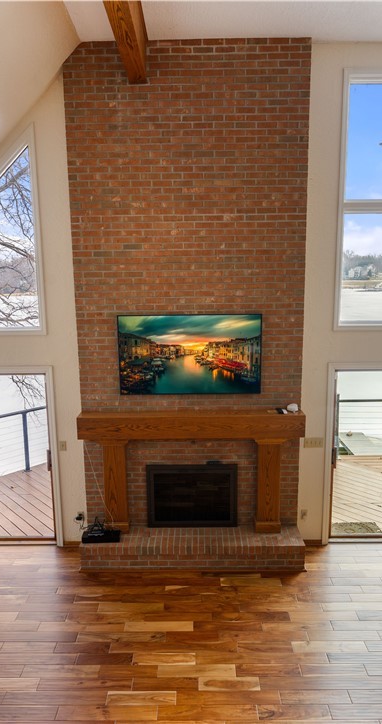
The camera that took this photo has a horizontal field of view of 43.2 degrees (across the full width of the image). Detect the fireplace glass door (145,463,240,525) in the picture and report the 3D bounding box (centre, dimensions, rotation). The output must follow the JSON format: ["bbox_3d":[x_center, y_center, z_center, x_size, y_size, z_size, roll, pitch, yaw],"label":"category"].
[{"bbox_3d":[0.021,1.451,5.269,0.974,0.733,0.060,-1,10,0],"label":"fireplace glass door"}]

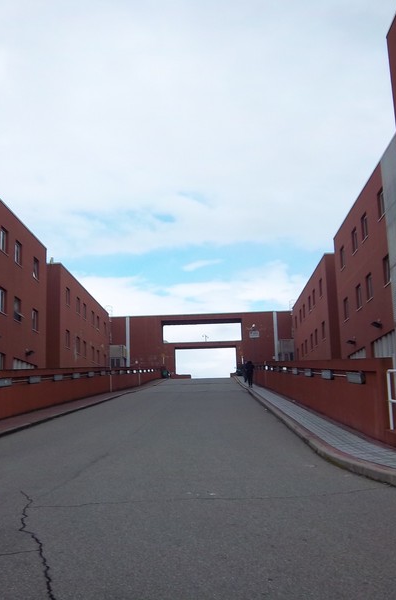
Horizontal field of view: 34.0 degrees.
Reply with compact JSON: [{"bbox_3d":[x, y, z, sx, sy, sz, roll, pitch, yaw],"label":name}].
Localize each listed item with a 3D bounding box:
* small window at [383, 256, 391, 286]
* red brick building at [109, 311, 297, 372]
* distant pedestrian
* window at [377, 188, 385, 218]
[{"bbox_3d":[9.330,-1.437,31.831,0.170,1.350,1.250,-2,-11,2],"label":"small window"},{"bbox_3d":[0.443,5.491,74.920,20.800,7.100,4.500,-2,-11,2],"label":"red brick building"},{"bbox_3d":[3.303,4.758,41.292,0.550,1.700,0.400,-2,-11,2],"label":"distant pedestrian"},{"bbox_3d":[9.253,-4.818,32.560,0.170,1.350,1.250,-2,-11,2],"label":"window"}]

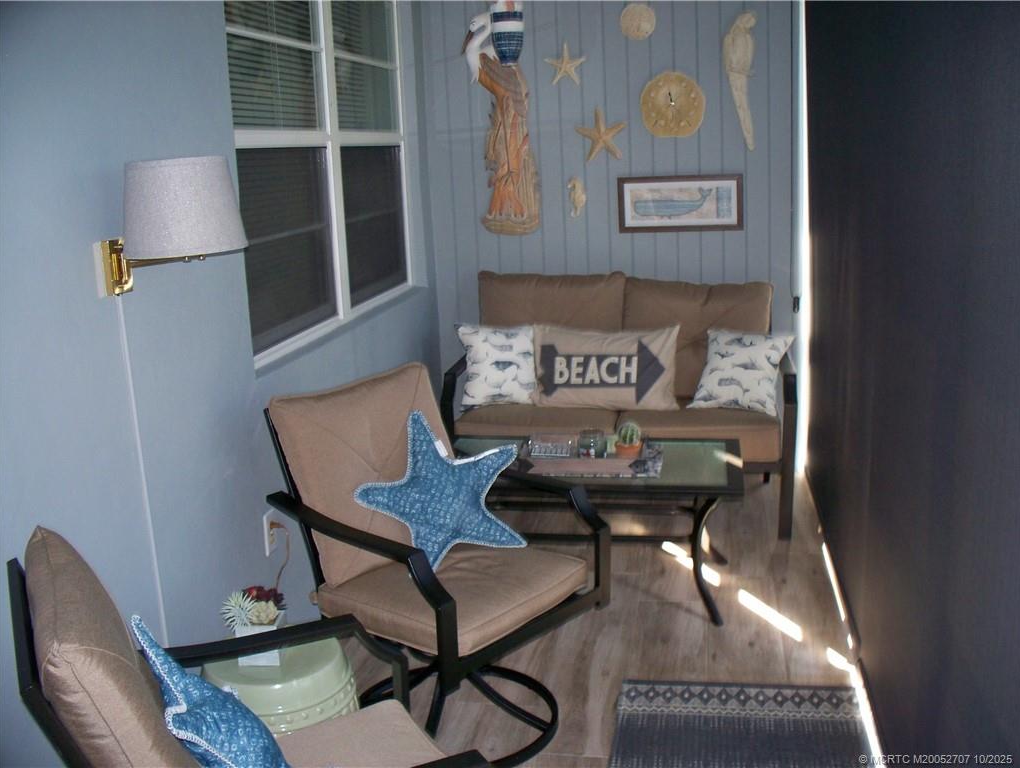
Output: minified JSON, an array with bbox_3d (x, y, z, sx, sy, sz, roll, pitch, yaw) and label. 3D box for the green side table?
[{"bbox_3d":[-0.492,0.790,2.248,0.345,0.450,0.345,0,13,10],"label":"green side table"}]

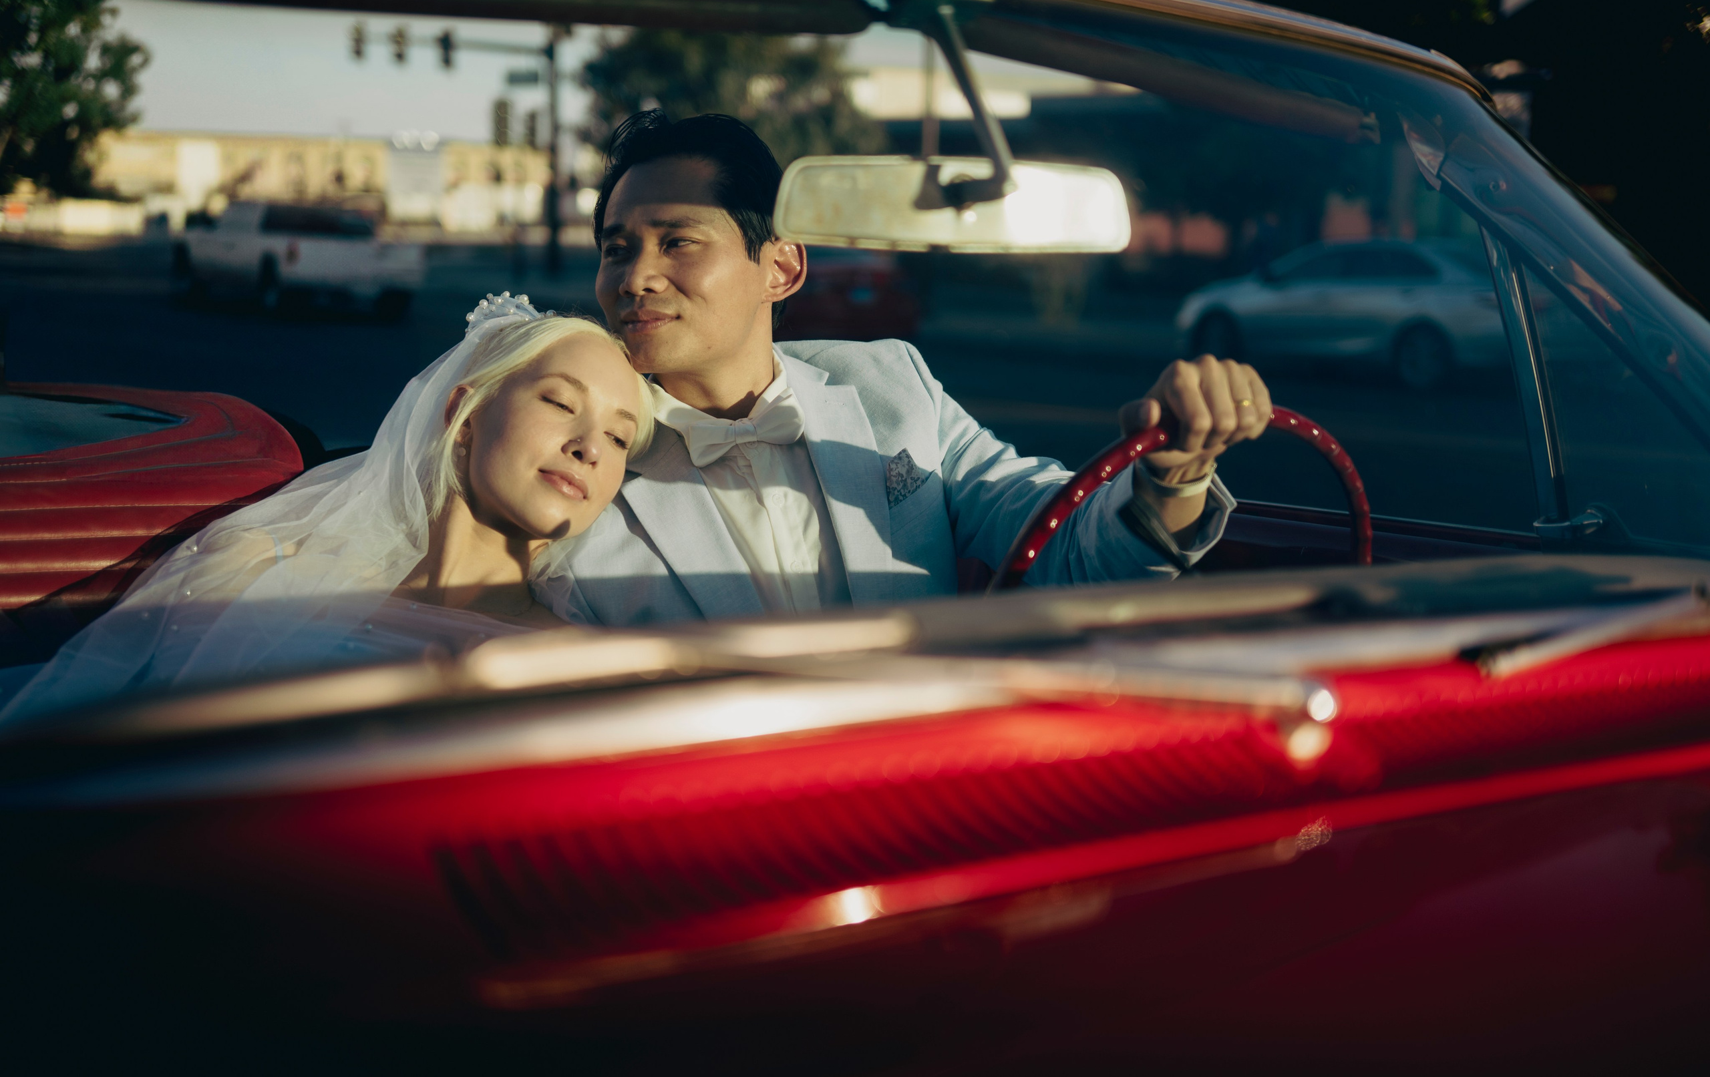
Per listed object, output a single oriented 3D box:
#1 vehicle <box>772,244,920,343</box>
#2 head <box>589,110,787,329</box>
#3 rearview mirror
[{"bbox_3d":[-1.142,-3.616,27.300,1.820,1.460,4.600,-3,10,-33],"label":"vehicle"},{"bbox_3d":[-0.147,-0.280,1.770,0.165,0.240,0.200,6,9,30],"label":"head"},{"bbox_3d":[0.071,-0.242,1.380,0.260,0.063,0.035,1,6,-8],"label":"rearview mirror"}]

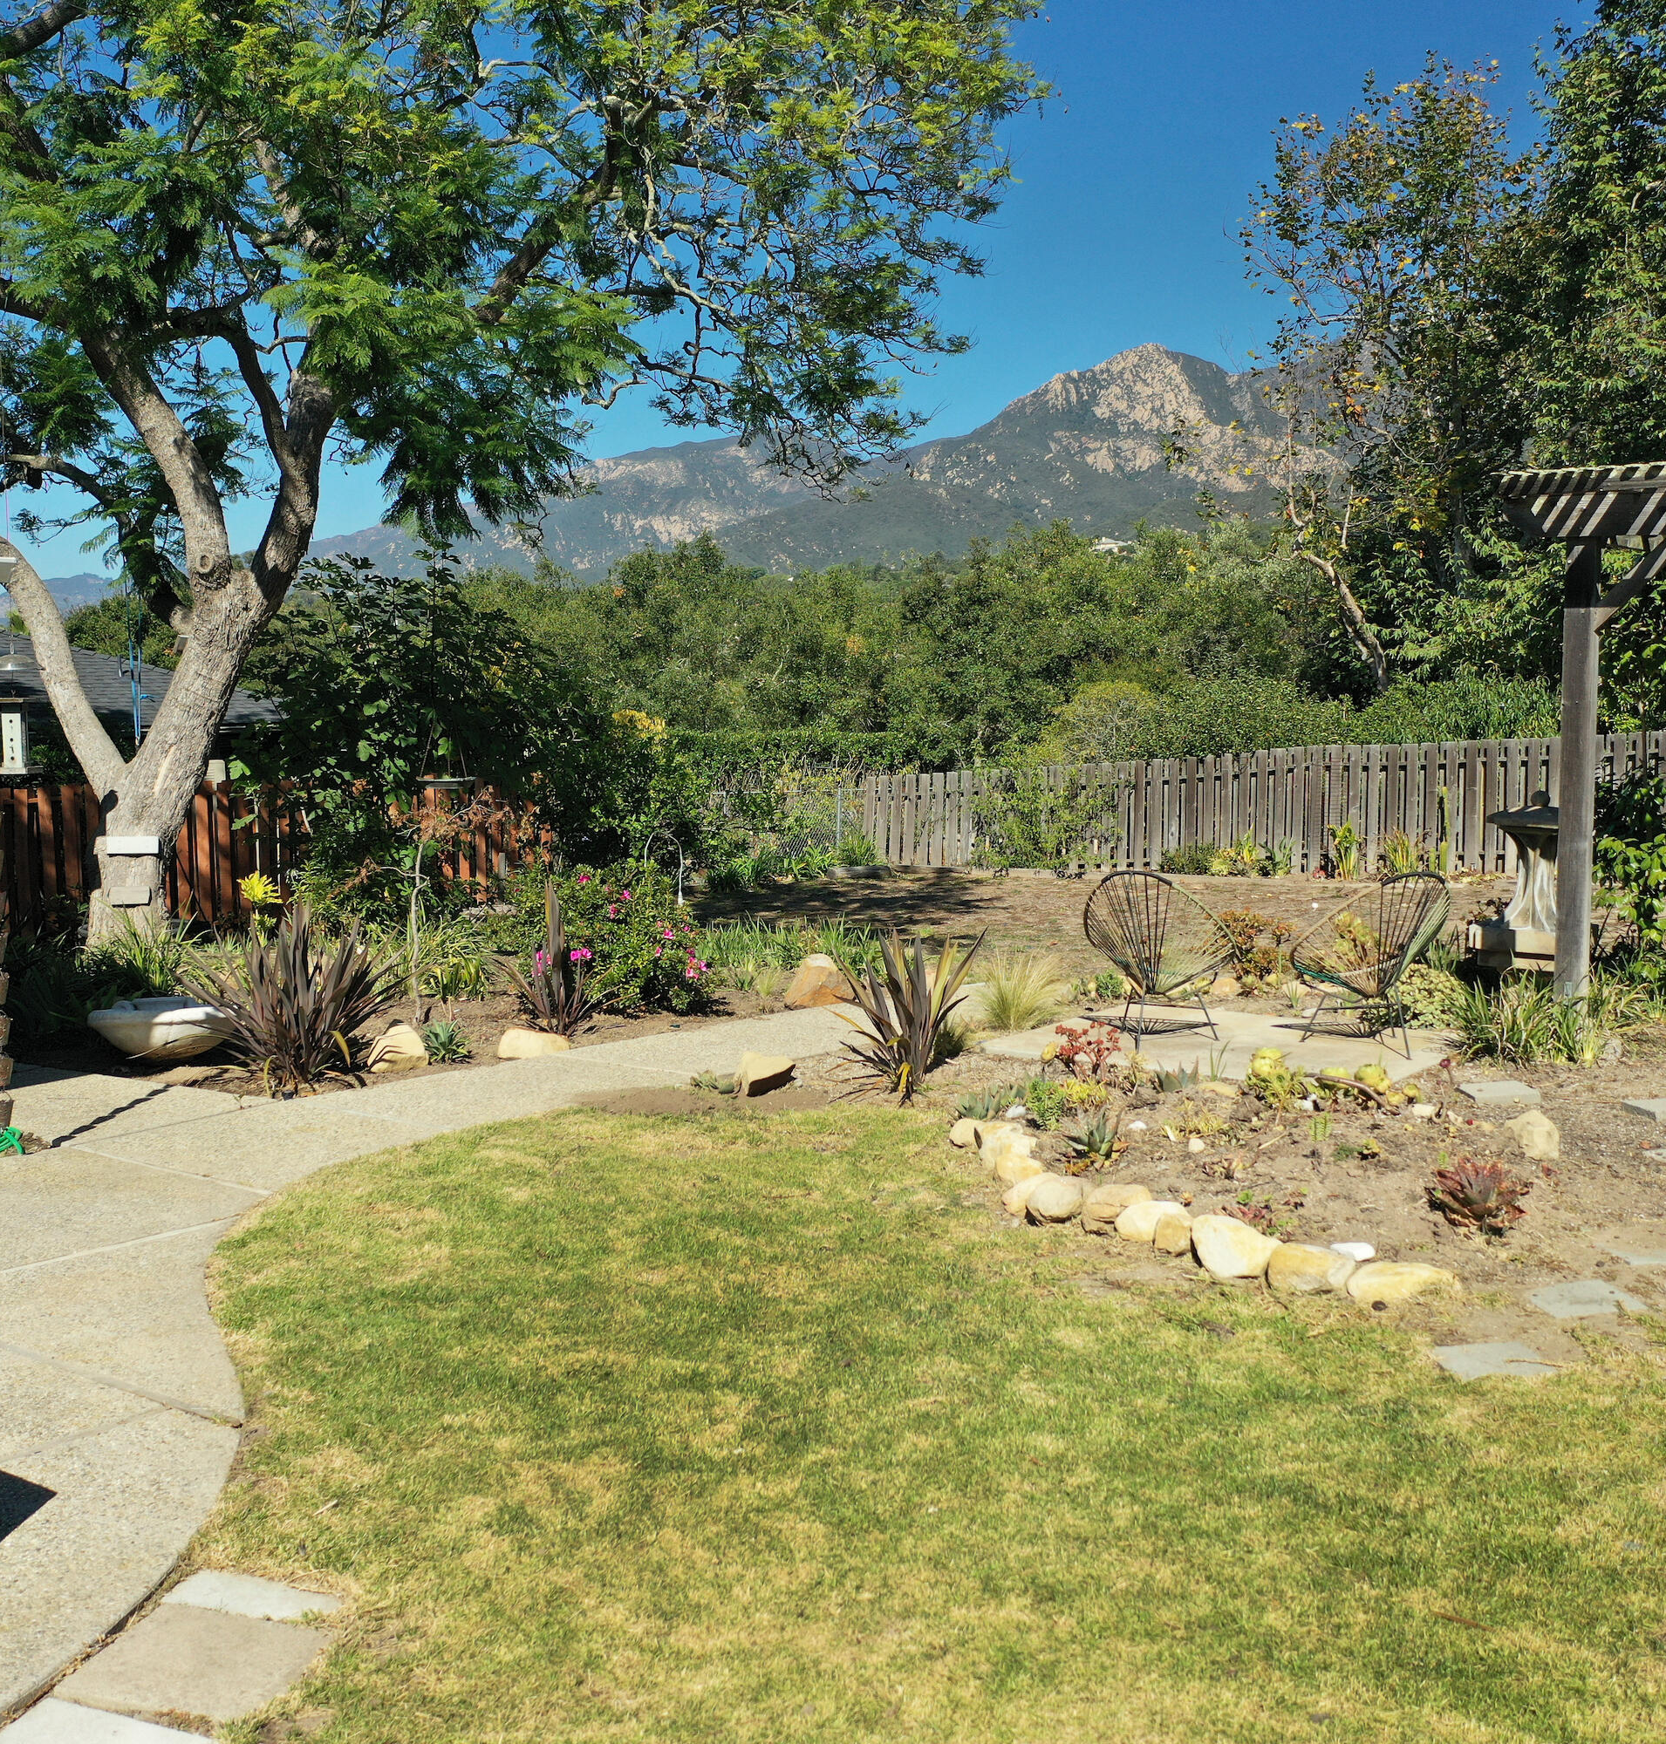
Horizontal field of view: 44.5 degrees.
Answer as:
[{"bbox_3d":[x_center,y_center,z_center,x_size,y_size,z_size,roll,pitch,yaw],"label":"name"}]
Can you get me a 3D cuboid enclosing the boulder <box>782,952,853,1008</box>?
[{"bbox_3d":[-0.080,0.649,12.063,0.420,0.310,0.320,-1,5,-5],"label":"boulder"}]

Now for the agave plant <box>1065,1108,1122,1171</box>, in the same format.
[{"bbox_3d":[1.035,1.040,8.043,0.230,0.210,0.230,0,5,7],"label":"agave plant"}]

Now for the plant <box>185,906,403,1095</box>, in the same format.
[{"bbox_3d":[-2.571,0.603,9.819,1.000,0.850,0.950,0,5,0],"label":"plant"}]

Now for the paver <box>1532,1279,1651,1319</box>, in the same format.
[{"bbox_3d":[2.289,1.330,6.245,0.335,0.040,0.325,-1,5,-10],"label":"paver"}]

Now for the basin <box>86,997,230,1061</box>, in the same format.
[{"bbox_3d":[-3.442,0.814,10.418,0.740,0.260,0.680,-2,6,-18],"label":"basin"}]

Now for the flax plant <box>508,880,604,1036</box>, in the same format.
[{"bbox_3d":[-1.534,0.457,11.224,0.550,0.810,0.500,-1,5,-8],"label":"flax plant"}]

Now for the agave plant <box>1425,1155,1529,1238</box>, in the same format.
[{"bbox_3d":[2.267,1.109,7.132,0.360,0.230,0.350,1,6,18],"label":"agave plant"}]

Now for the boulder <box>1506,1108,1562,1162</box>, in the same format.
[{"bbox_3d":[2.811,1.057,8.164,0.210,0.170,0.190,0,5,0],"label":"boulder"}]

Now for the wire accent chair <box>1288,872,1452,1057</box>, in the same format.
[{"bbox_3d":[2.807,0.462,10.658,0.820,0.870,0.750,-4,6,-32],"label":"wire accent chair"}]

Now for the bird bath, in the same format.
[{"bbox_3d":[4.509,0.087,12.982,0.660,1.180,0.660,4,7,37],"label":"bird bath"}]

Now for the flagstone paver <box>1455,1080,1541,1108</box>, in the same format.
[{"bbox_3d":[3.026,1.013,9.269,0.335,0.040,0.325,-1,5,-8],"label":"flagstone paver"}]

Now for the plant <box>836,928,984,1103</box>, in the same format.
[{"bbox_3d":[0.359,0.663,9.523,0.720,0.750,0.660,0,5,0],"label":"plant"}]

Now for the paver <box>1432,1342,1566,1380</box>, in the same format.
[{"bbox_3d":[1.843,1.386,5.681,0.320,0.040,0.290,-1,5,-10],"label":"paver"}]

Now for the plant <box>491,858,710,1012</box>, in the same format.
[{"bbox_3d":[-1.398,0.336,12.206,1.280,0.870,1.150,-1,5,-7],"label":"plant"}]

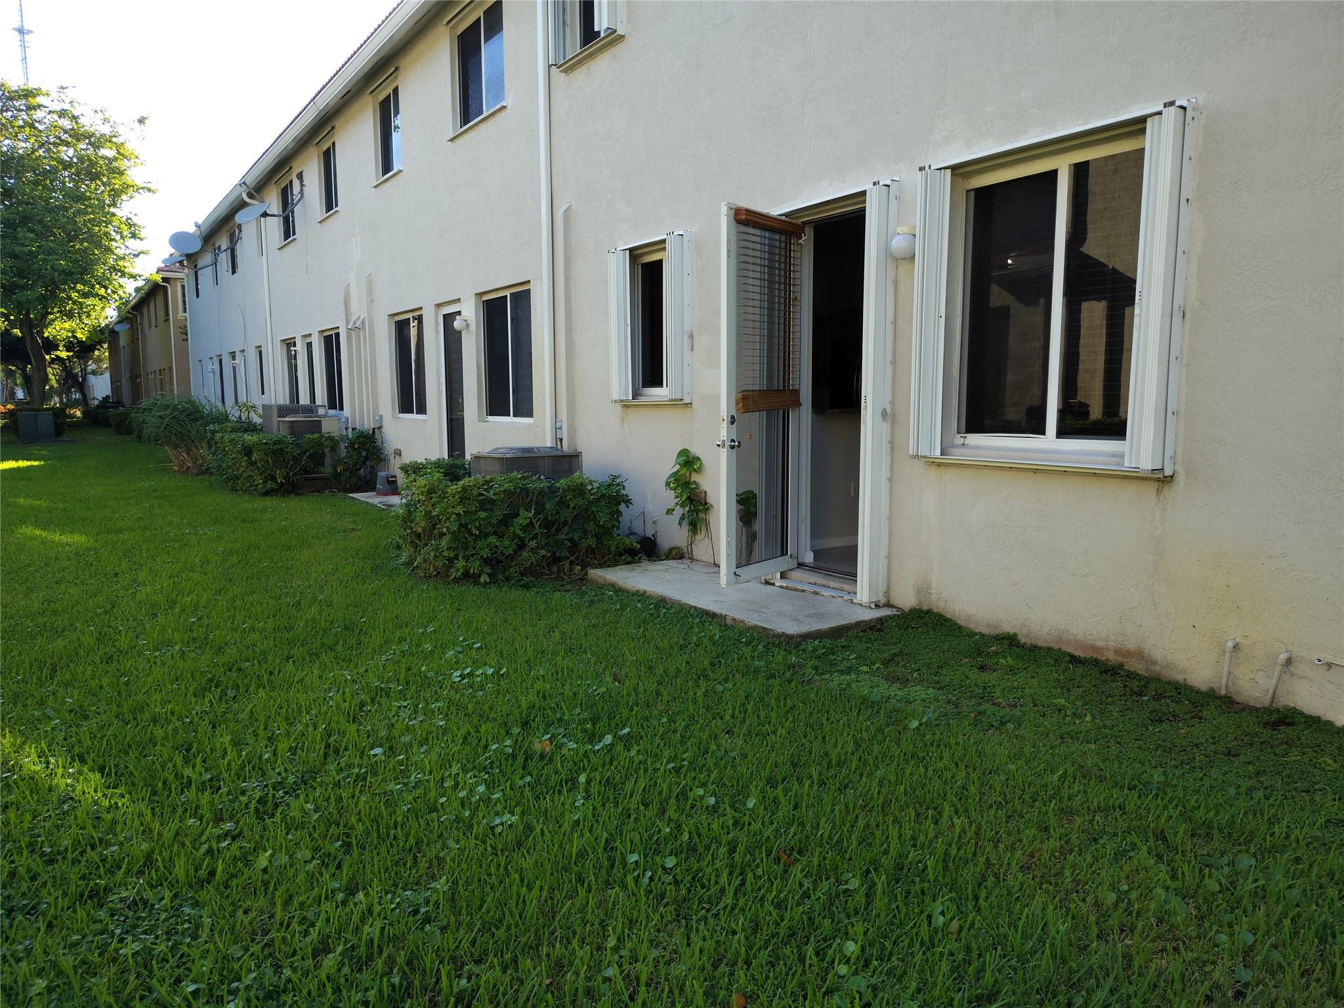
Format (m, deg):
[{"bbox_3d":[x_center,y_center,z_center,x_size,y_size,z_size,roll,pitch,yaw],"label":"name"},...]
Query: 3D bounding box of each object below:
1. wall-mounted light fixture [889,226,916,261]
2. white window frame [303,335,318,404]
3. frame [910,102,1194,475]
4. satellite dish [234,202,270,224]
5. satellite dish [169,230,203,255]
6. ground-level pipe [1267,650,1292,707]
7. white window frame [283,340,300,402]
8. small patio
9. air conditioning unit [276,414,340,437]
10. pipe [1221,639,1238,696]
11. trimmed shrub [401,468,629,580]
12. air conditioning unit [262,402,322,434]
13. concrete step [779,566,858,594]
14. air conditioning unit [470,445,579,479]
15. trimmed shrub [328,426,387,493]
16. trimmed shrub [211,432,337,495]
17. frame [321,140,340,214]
[{"bbox_3d":[1.360,-1.525,5.491,0.185,0.185,0.155,-5,8,-34],"label":"wall-mounted light fixture"},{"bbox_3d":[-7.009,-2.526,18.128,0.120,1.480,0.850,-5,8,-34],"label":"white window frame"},{"bbox_3d":[1.882,-1.022,4.816,0.200,1.660,1.490,-5,8,-33],"label":"frame"},{"bbox_3d":[-7.783,-5.406,17.290,0.720,0.180,0.720,1,45,8],"label":"satellite dish"},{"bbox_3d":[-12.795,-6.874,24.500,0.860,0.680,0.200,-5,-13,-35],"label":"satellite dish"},{"bbox_3d":[2.605,0.751,3.993,0.110,0.250,0.060,-5,8,-34],"label":"ground-level pipe"},{"bbox_3d":[-7.936,-2.680,19.491,0.120,1.500,1.500,-5,8,-34],"label":"white window frame"},{"bbox_3d":[0.395,0.639,6.576,0.890,0.085,2.440,-5,8,-34],"label":"small patio"},{"bbox_3d":[-5.506,-0.884,14.233,0.750,0.880,0.780,-5,8,-33],"label":"air conditioning unit"},{"bbox_3d":[2.471,0.724,4.134,0.070,0.250,0.038,-5,8,-33],"label":"pipe"},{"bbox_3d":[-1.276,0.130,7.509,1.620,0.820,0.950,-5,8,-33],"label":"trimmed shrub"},{"bbox_3d":[-6.348,-1.111,15.699,0.800,1.100,0.800,-5,8,-39],"label":"air conditioning unit"},{"bbox_3d":[1.128,0.544,6.402,0.160,0.090,0.950,-5,8,-33],"label":"concrete step"},{"bbox_3d":[-1.333,-0.108,8.509,0.750,0.840,0.750,-5,8,-34],"label":"air conditioning unit"},{"bbox_3d":[-4.647,-0.649,13.748,0.800,0.920,0.700,-5,8,-33],"label":"trimmed shrub"},{"bbox_3d":[-6.403,-0.725,14.885,1.150,0.920,3.300,-5,8,-34],"label":"trimmed shrub"},{"bbox_3d":[-5.869,-5.670,16.164,0.110,1.190,1.200,-5,8,-33],"label":"frame"}]

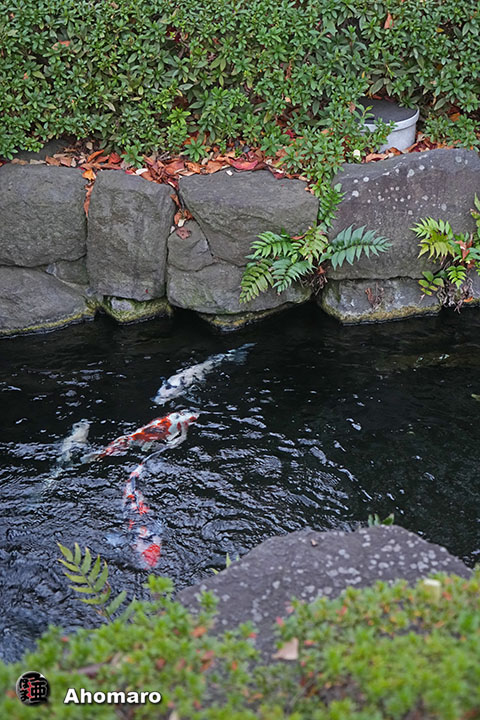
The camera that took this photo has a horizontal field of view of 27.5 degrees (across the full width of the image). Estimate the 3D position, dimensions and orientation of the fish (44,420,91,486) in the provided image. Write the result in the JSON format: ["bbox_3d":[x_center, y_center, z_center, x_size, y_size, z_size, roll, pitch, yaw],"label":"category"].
[{"bbox_3d":[-0.612,0.323,3.474,0.110,0.100,0.370,8,35,11],"label":"fish"}]

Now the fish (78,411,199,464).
[{"bbox_3d":[-0.356,0.275,3.547,0.460,0.120,0.130,-20,39,-27],"label":"fish"}]

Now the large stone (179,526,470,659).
[{"bbox_3d":[0.183,0.614,2.237,0.620,0.320,0.400,0,34,0],"label":"large stone"}]

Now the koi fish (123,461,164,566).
[{"bbox_3d":[-0.312,0.494,3.221,0.130,0.120,0.480,-5,34,-7],"label":"koi fish"}]

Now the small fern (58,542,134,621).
[{"bbox_3d":[-0.310,0.478,2.116,0.170,0.140,0.150,0,34,0],"label":"small fern"}]

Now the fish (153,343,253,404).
[{"bbox_3d":[-0.137,0.049,3.881,0.130,0.120,0.500,29,43,36],"label":"fish"}]

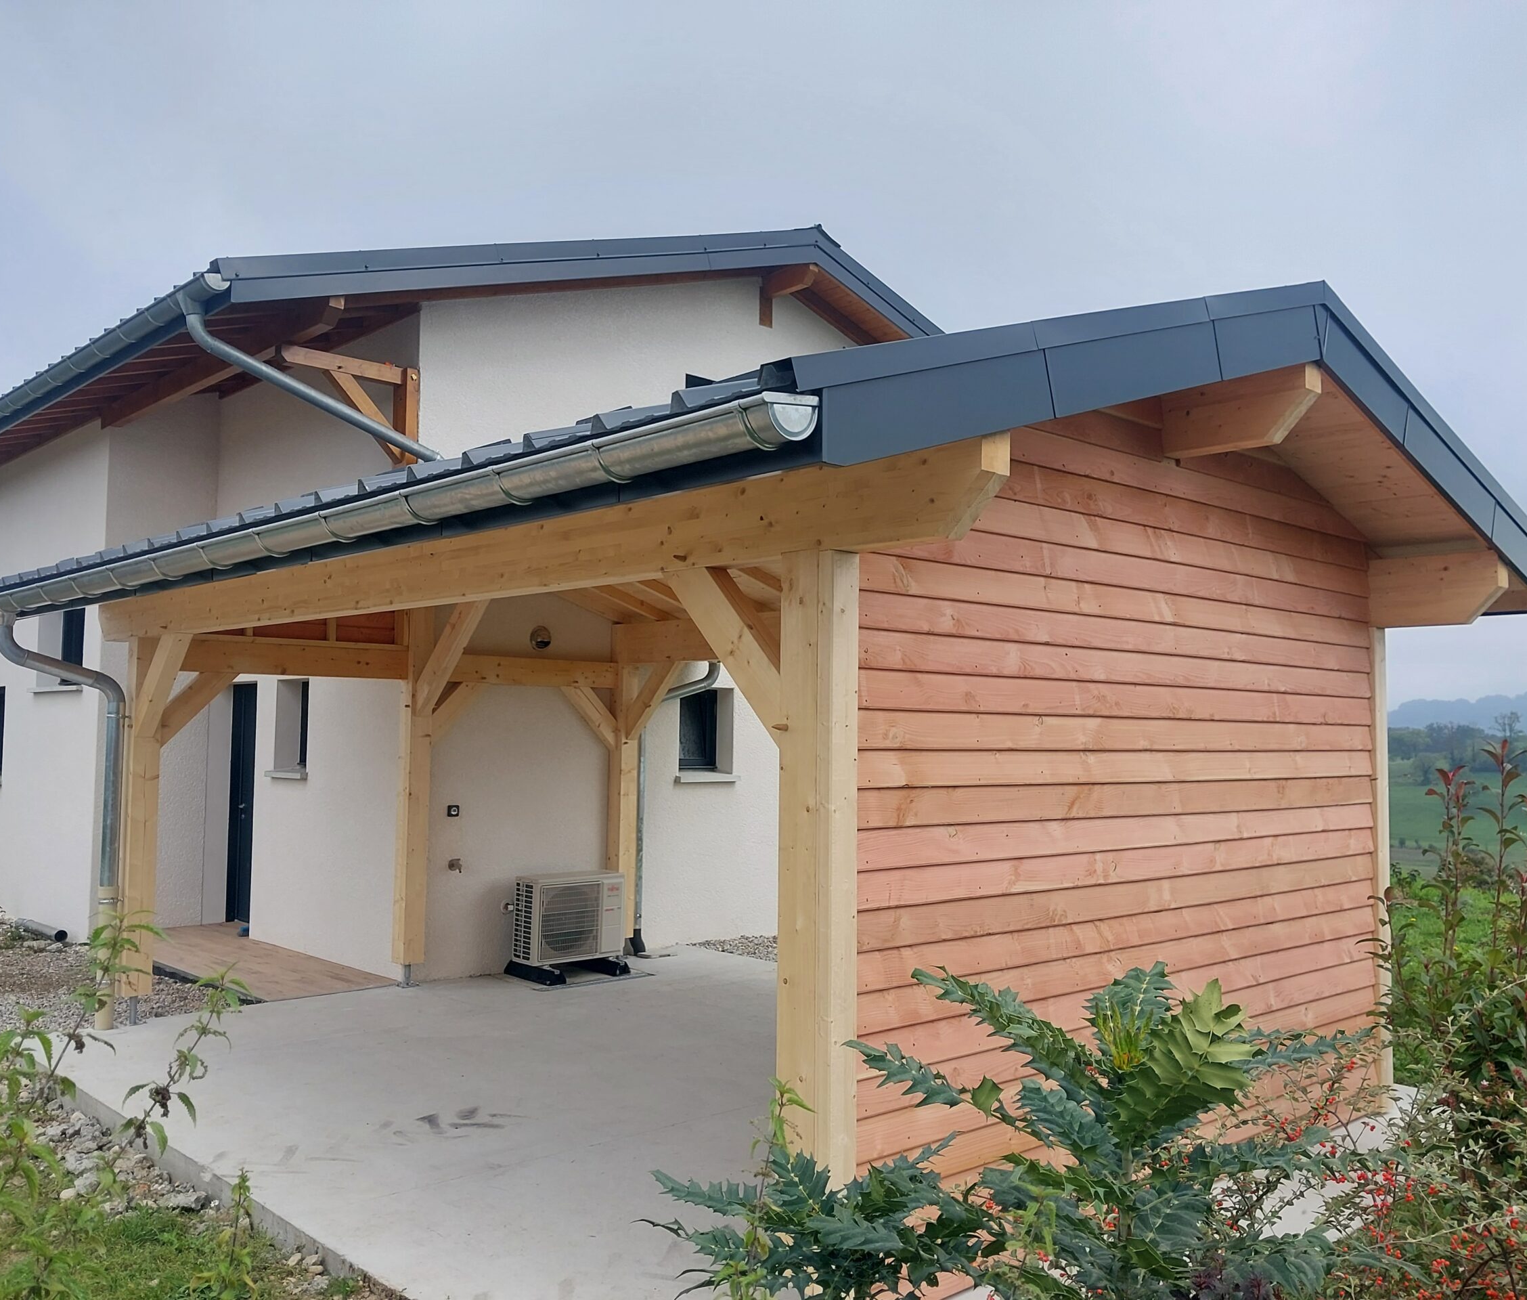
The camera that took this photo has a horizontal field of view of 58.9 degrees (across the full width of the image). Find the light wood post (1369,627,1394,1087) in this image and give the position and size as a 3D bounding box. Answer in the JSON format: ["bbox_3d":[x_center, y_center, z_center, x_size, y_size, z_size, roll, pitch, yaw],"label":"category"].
[{"bbox_3d":[2.701,0.950,6.061,0.142,2.097,0.151,4,-5,-42],"label":"light wood post"}]

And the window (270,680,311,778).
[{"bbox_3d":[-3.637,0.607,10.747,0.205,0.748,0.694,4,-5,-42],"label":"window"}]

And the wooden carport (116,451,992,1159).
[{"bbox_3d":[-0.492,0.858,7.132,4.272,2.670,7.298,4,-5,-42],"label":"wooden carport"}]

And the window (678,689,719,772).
[{"bbox_3d":[-0.612,0.691,11.572,0.587,0.708,0.107,4,-5,-42],"label":"window"}]

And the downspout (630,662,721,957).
[{"bbox_3d":[-0.695,1.222,10.800,0.837,2.367,0.107,4,-5,-42],"label":"downspout"}]

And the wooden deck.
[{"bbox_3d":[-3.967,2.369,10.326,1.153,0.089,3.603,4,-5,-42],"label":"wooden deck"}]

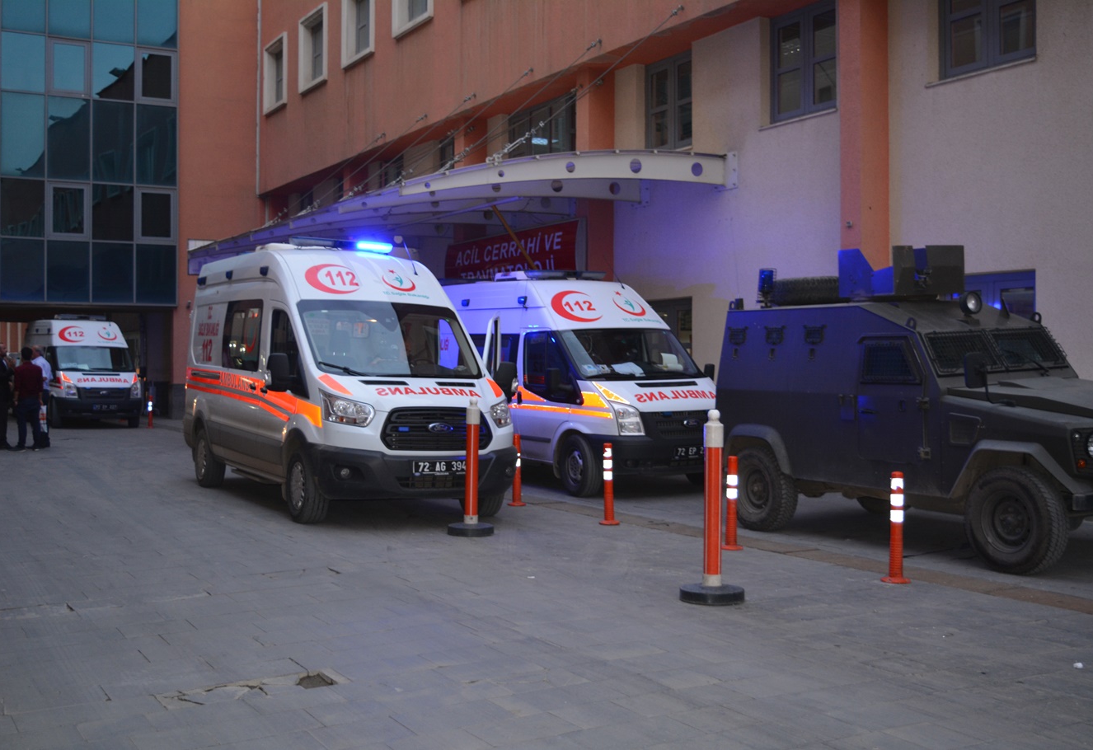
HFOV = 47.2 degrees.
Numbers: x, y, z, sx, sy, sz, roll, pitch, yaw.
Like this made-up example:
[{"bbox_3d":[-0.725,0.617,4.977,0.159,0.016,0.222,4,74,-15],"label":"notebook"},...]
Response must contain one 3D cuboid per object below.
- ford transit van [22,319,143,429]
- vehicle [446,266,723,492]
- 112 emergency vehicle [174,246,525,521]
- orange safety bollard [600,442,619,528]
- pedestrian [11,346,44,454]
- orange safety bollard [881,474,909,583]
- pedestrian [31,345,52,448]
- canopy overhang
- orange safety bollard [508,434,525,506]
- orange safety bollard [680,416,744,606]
[{"bbox_3d":[-11.228,-0.105,30.159,2.150,2.620,5.600,1,0,-28],"label":"ford transit van"},{"bbox_3d":[0.209,0.030,16.109,2.150,2.640,5.600,1,0,-30],"label":"vehicle"},{"bbox_3d":[-2.214,-0.020,13.261,2.220,2.680,5.920,1,0,-28],"label":"112 emergency vehicle"},{"bbox_3d":[0.580,0.988,11.342,0.190,0.740,0.190,0,0,0],"label":"orange safety bollard"},{"bbox_3d":[-8.724,0.387,21.060,0.570,1.700,0.400,0,0,-12],"label":"pedestrian"},{"bbox_3d":[2.330,1.009,8.324,0.190,0.740,0.190,0,0,0],"label":"orange safety bollard"},{"bbox_3d":[-8.727,0.393,21.619,0.500,1.690,0.500,0,0,6],"label":"pedestrian"},{"bbox_3d":[-2.070,-2.552,20.124,4.830,1.070,9.940,1,0,-30],"label":"canopy overhang"},{"bbox_3d":[-0.308,0.977,12.892,0.190,0.740,0.190,0,0,0],"label":"orange safety bollard"},{"bbox_3d":[1.023,0.790,7.654,0.393,1.138,0.393,0,0,0],"label":"orange safety bollard"}]

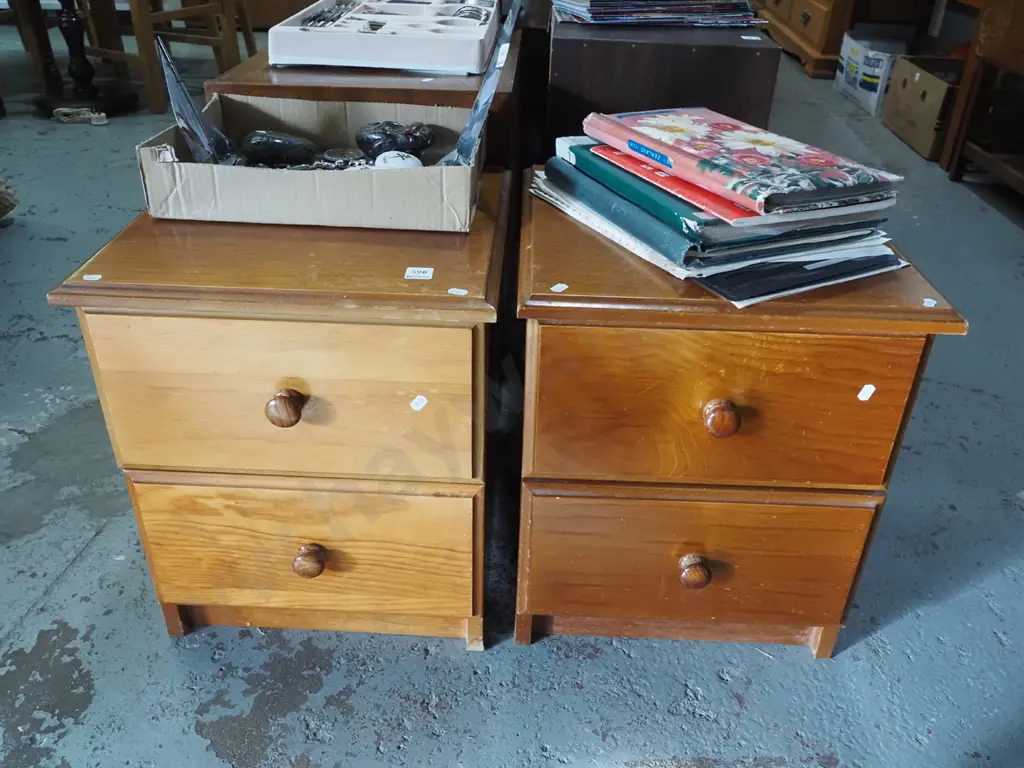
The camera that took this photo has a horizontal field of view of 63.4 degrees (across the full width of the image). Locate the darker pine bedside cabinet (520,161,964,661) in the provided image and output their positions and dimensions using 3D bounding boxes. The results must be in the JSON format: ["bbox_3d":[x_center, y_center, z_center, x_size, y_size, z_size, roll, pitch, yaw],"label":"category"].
[{"bbox_3d":[0.223,0.034,1.115,0.435,0.518,0.443,2,32,1],"label":"darker pine bedside cabinet"}]

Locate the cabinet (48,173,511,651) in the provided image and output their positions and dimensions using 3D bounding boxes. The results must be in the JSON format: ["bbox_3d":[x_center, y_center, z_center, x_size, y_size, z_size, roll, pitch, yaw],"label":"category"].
[{"bbox_3d":[-0.231,0.023,1.111,0.435,0.518,0.443,2,32,1],"label":"cabinet"}]

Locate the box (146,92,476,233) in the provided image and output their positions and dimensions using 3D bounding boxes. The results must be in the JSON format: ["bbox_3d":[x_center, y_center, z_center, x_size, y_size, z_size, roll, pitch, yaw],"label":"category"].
[{"bbox_3d":[-0.232,-0.292,1.064,0.385,0.088,0.250,3,32,2],"label":"box"}]

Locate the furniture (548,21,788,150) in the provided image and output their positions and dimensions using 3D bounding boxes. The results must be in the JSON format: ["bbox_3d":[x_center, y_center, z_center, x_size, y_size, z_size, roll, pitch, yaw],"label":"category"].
[{"bbox_3d":[0.259,-0.390,1.688,0.363,0.650,0.440,4,32,3],"label":"furniture"}]

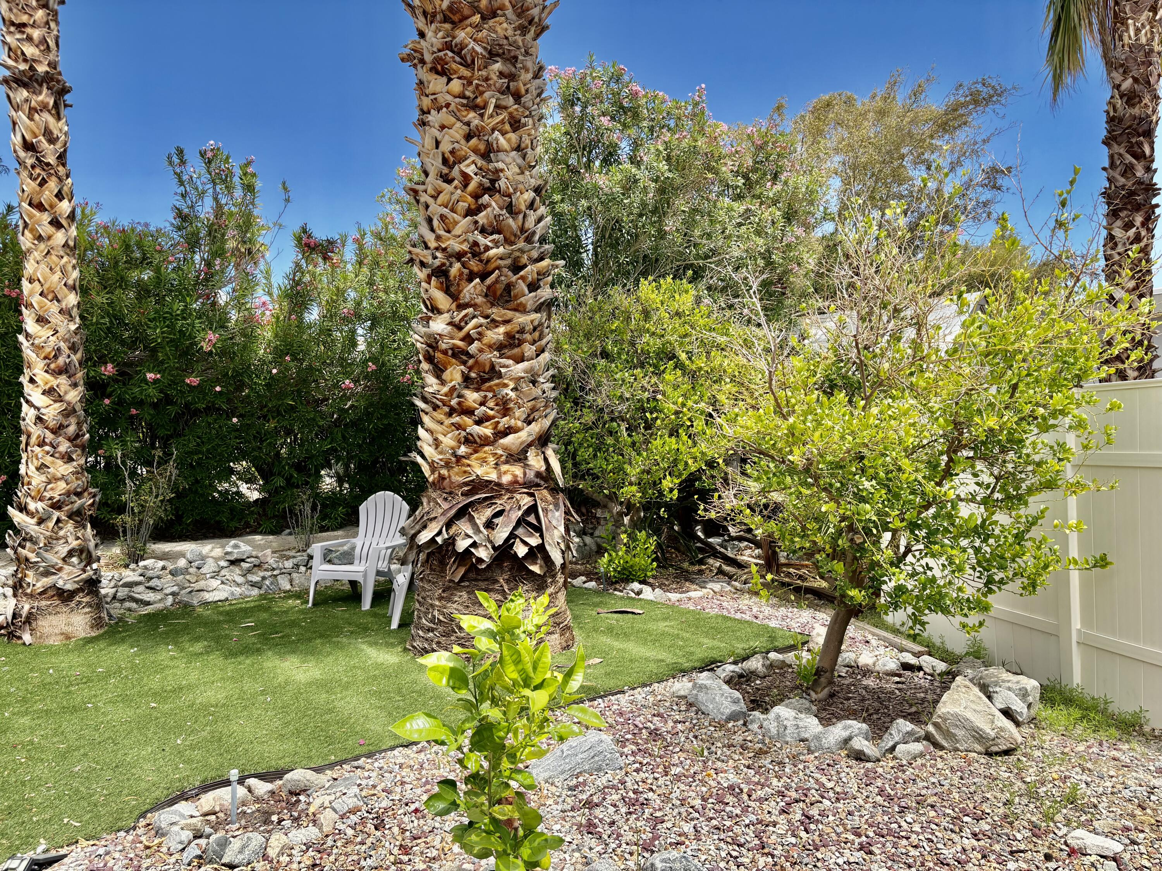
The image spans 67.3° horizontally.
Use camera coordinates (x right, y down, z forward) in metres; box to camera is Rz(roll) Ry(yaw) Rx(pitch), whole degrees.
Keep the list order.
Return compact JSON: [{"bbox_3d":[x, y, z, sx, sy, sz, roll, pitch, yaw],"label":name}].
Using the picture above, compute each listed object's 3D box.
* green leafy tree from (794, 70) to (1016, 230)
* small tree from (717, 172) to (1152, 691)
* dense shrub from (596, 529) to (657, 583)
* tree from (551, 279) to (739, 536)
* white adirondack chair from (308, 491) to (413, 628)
[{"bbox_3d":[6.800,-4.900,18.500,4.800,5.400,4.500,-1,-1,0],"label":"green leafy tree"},{"bbox_3d":[1.840,0.020,4.750,2.250,2.800,2.100,-1,-1,0],"label":"small tree"},{"bbox_3d":[0.460,1.200,8.700,0.620,0.550,0.580,-1,-1,0],"label":"dense shrub"},{"bbox_3d":[0.620,-0.200,9.200,2.300,2.900,2.100,-1,-1,0],"label":"tree"},{"bbox_3d":[-1.900,0.975,7.550,0.740,0.950,0.820,-1,-1,20],"label":"white adirondack chair"}]

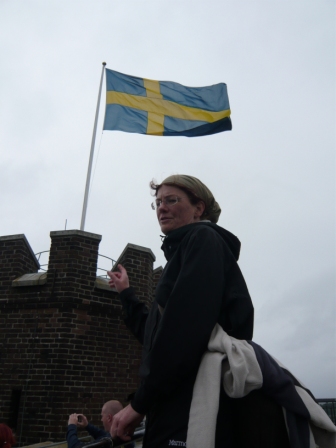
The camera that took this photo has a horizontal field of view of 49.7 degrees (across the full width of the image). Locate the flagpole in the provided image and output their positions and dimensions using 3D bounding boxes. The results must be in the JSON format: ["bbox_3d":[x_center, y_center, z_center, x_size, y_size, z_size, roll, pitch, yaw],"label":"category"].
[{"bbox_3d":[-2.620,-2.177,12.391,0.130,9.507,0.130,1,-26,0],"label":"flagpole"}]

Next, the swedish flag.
[{"bbox_3d":[-0.074,-4.623,13.742,4.800,3.300,0.550,2,-26,-3],"label":"swedish flag"}]

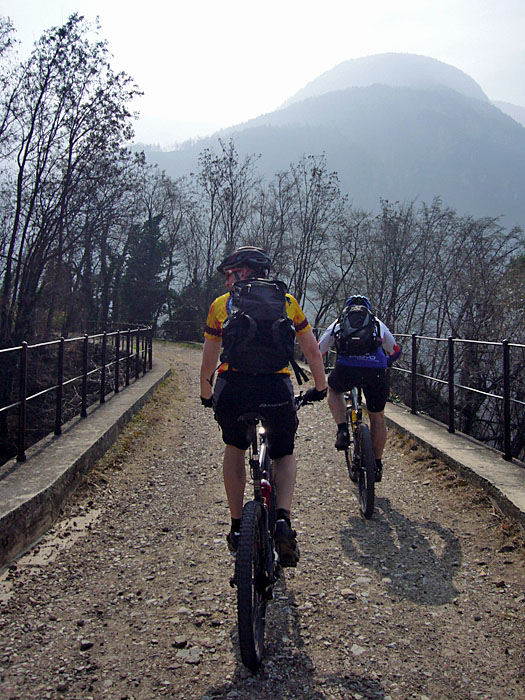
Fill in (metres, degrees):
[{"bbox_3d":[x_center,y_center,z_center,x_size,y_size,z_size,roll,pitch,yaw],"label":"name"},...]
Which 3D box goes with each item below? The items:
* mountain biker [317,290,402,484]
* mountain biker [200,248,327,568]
[{"bbox_3d":[0.780,0.300,4.570,0.680,1.500,0.920,1,2,3],"label":"mountain biker"},{"bbox_3d":[0.005,0.235,2.900,0.700,1.500,0.830,1,2,5],"label":"mountain biker"}]

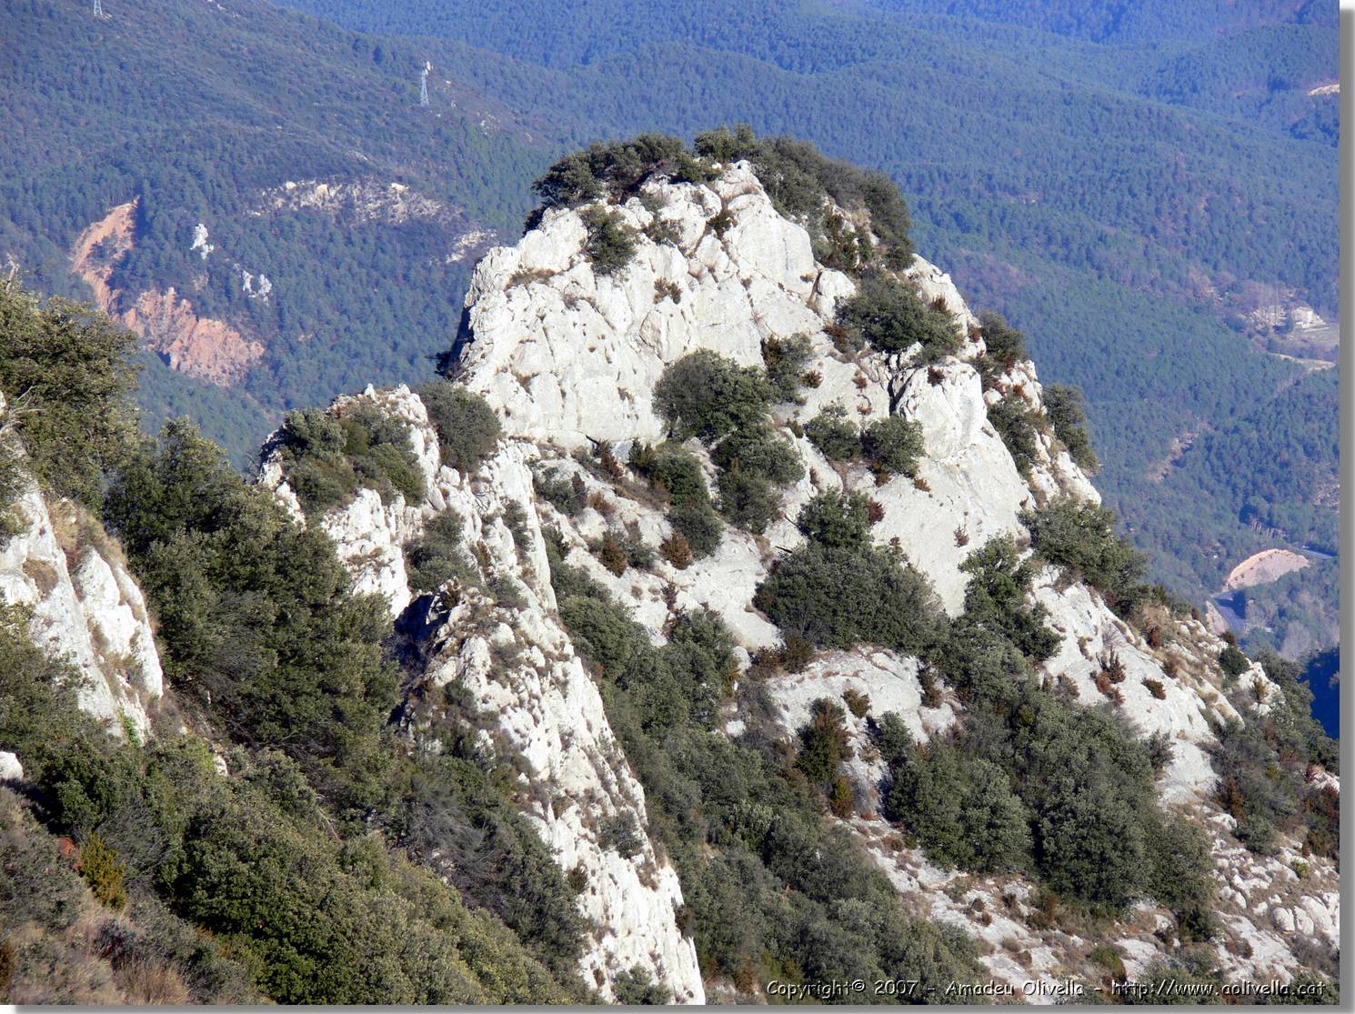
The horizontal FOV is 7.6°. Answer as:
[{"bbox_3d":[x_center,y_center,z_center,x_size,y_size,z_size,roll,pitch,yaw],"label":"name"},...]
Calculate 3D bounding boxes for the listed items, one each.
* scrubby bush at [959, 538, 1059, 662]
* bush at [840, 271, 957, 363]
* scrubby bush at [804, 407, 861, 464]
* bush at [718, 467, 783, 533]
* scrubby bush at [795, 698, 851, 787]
[{"bbox_3d":[8.347,2.350,257.000,2.516,3.125,2.390,0,10,0],"label":"scrubby bush"},{"bbox_3d":[4.739,-4.051,219.480,2.629,1.713,1.959,0,12,0],"label":"bush"},{"bbox_3d":[3.309,-1.543,217.155,1.199,1.103,1.139,0,12,0],"label":"scrubby bush"},{"bbox_3d":[1.528,-0.139,214.830,1.365,1.253,1.297,0,12,0],"label":"bush"},{"bbox_3d":[2.971,4.823,209.250,1.155,1.709,1.097,0,12,0],"label":"scrubby bush"}]

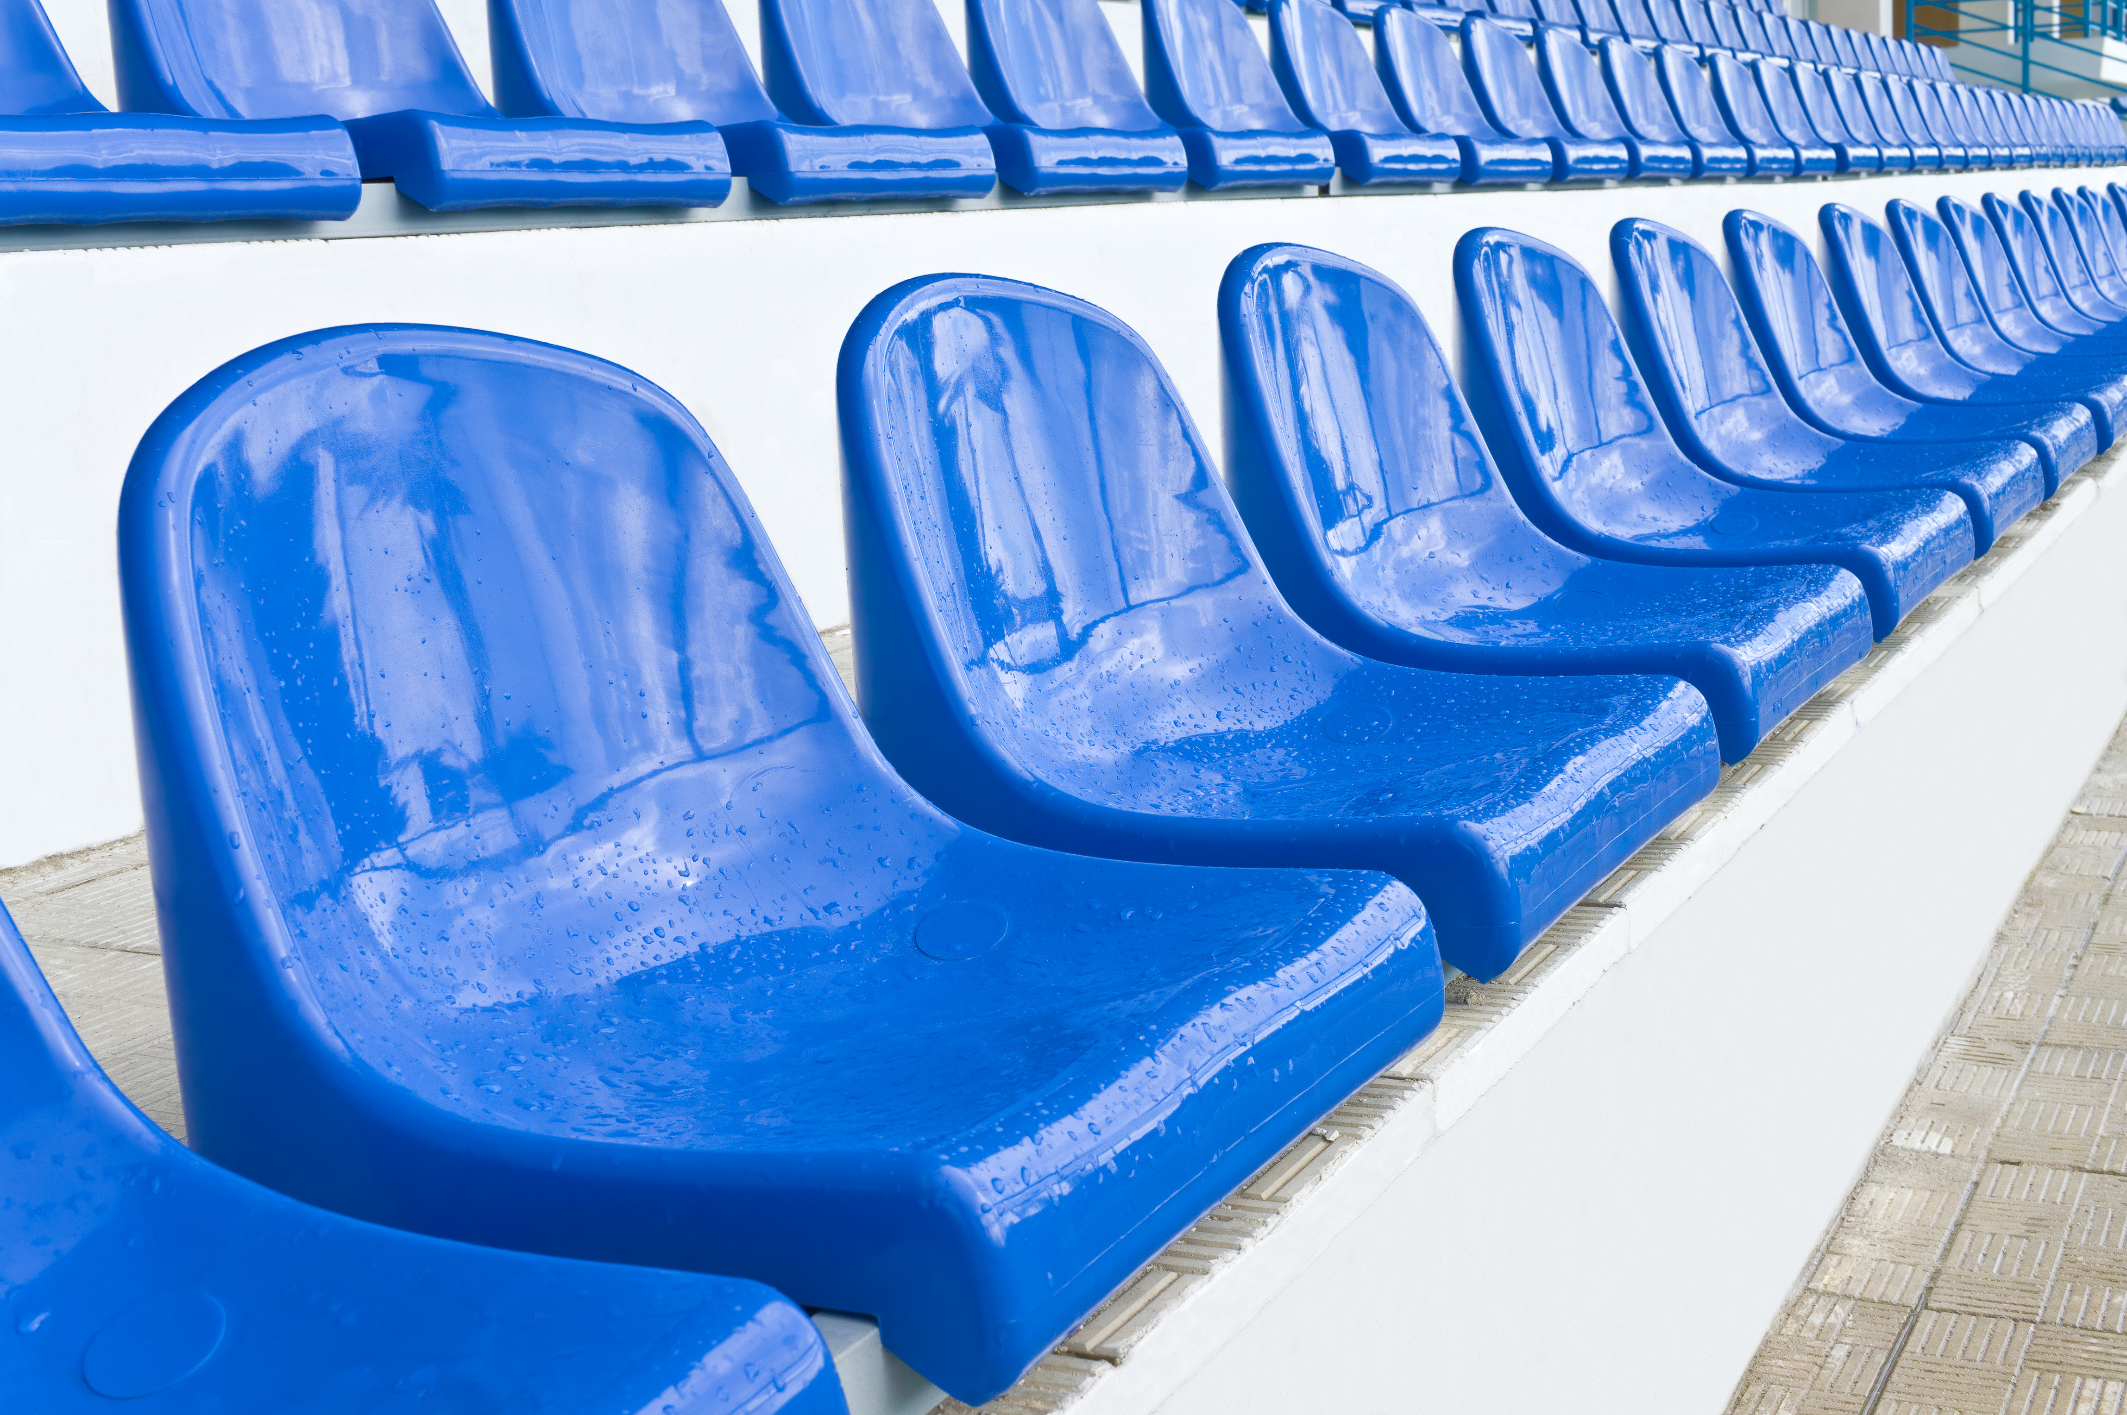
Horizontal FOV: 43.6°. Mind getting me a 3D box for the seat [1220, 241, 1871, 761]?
[{"bbox_3d":[0.351,-0.173,1.925,0.388,0.336,0.412,2,11,27],"label":"seat"}]

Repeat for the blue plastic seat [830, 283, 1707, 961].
[{"bbox_3d":[0.123,-0.082,1.489,0.388,0.336,0.412,2,11,27],"label":"blue plastic seat"}]

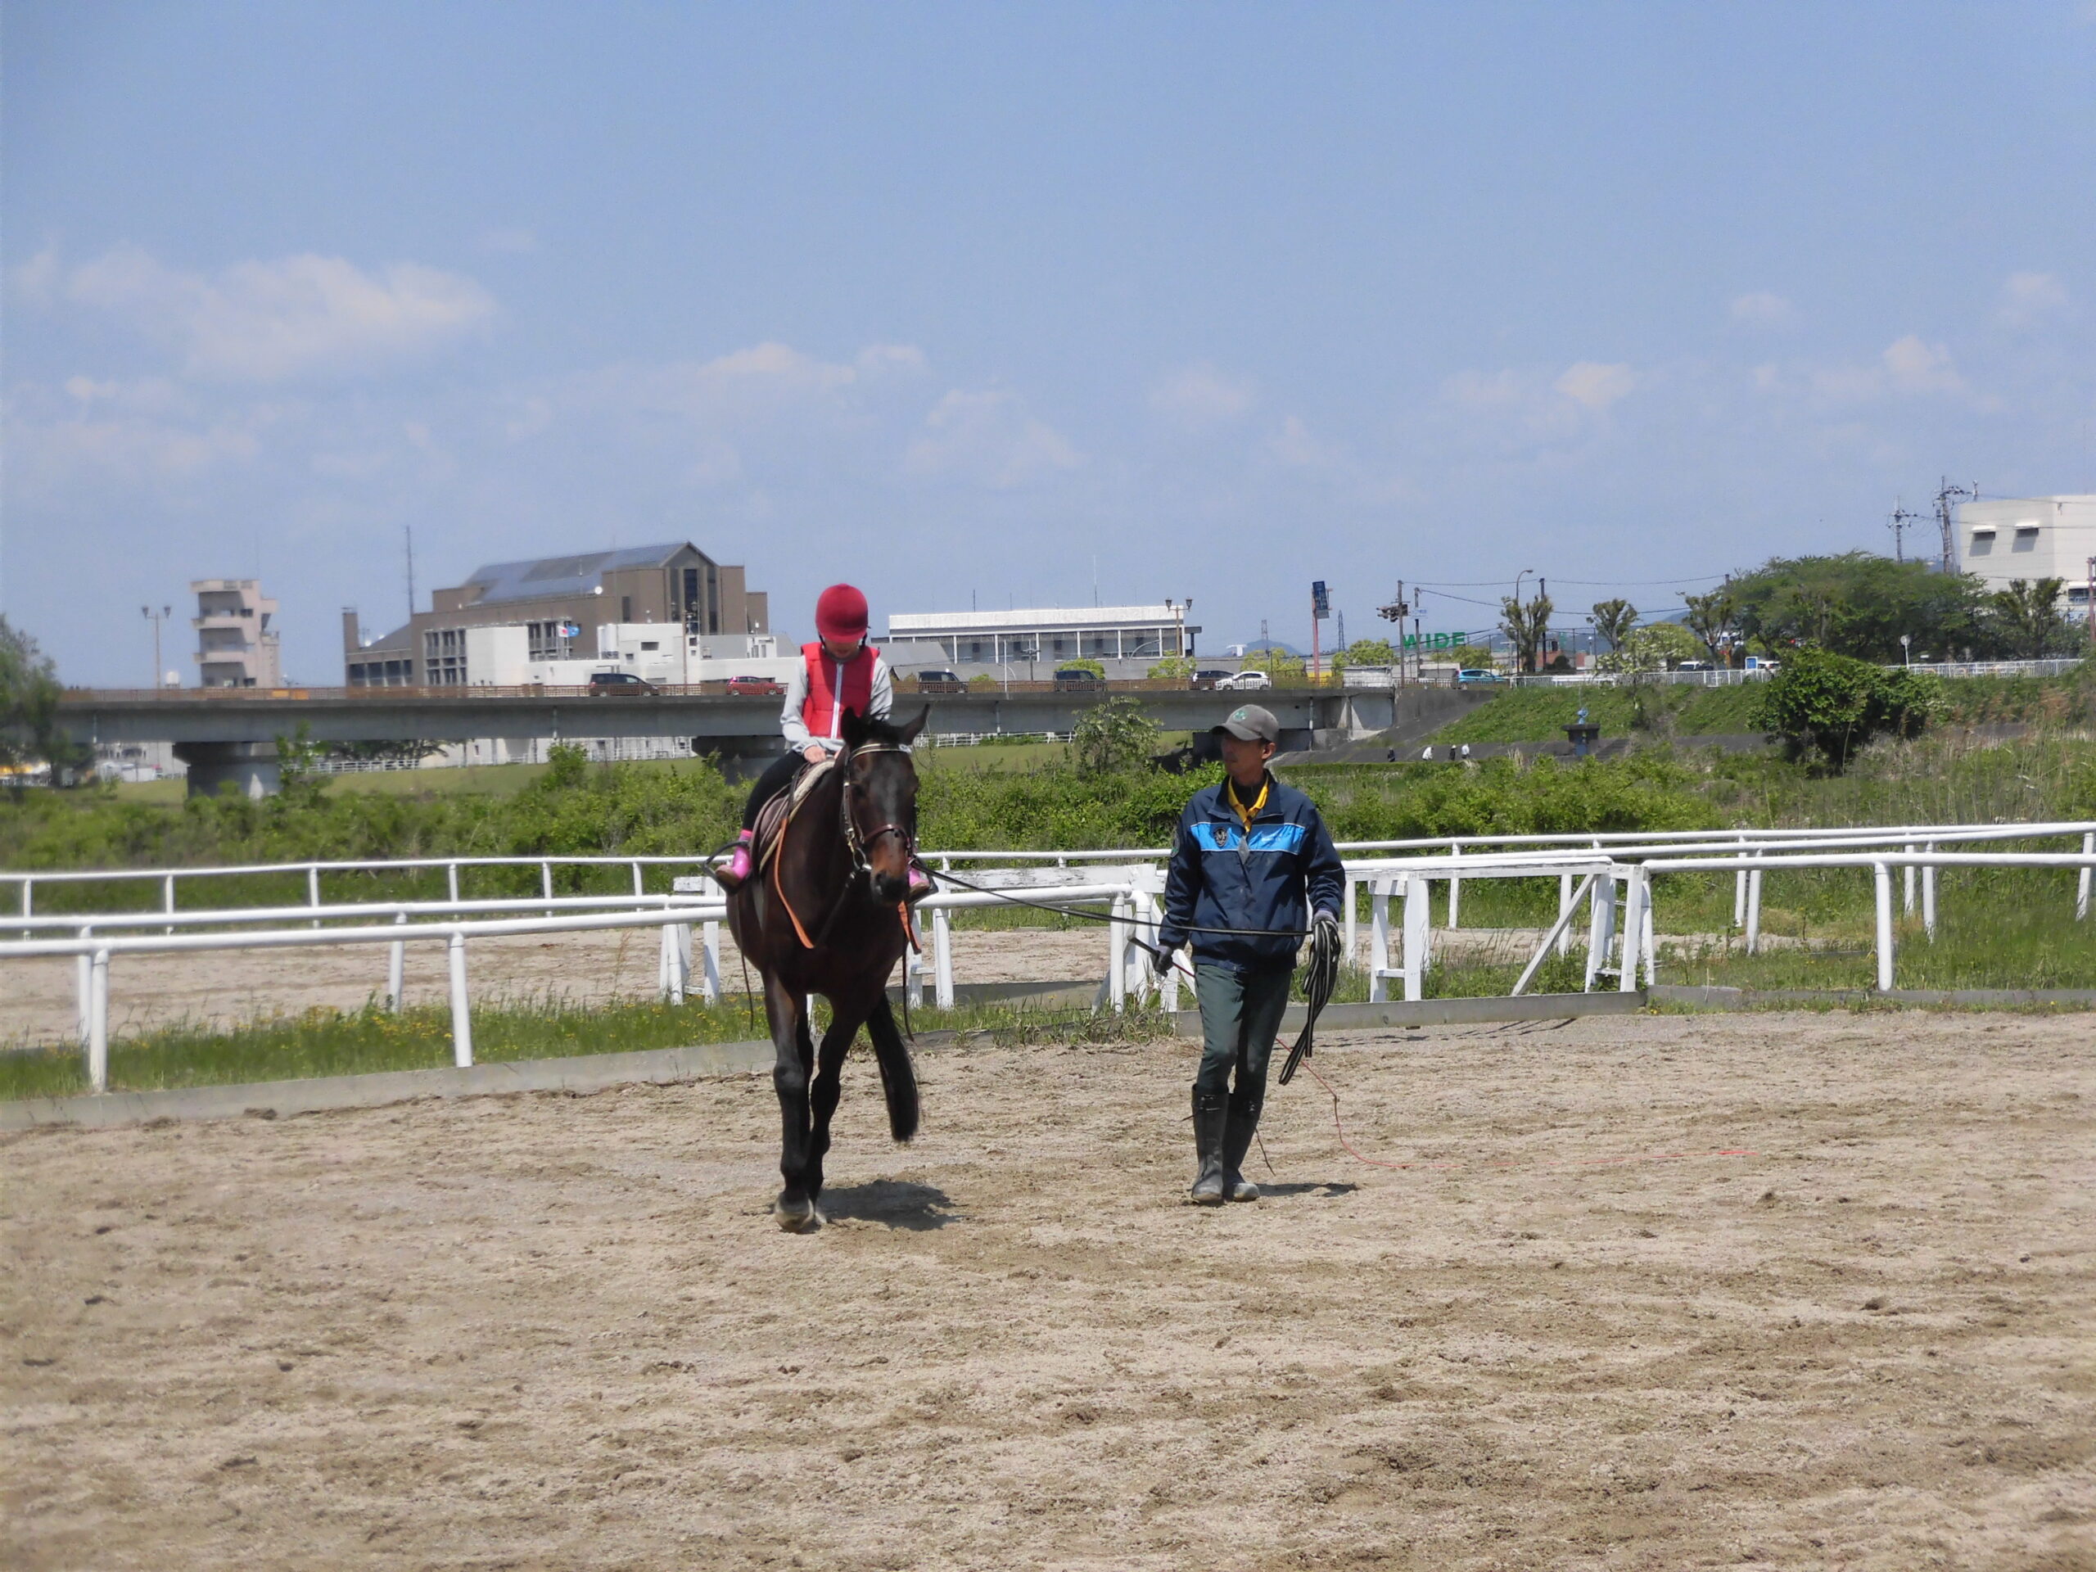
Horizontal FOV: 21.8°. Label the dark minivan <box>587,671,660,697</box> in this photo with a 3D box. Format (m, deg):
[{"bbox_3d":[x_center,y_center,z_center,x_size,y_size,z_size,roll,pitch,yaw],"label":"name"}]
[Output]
[{"bbox_3d":[-29.130,-6.930,375.000,4.800,1.800,1.800,-1,0,-3],"label":"dark minivan"}]

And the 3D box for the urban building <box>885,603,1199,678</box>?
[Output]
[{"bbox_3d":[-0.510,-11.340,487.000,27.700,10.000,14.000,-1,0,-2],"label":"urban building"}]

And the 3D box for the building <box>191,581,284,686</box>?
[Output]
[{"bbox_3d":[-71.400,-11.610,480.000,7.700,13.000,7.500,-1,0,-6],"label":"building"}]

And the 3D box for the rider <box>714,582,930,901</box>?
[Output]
[{"bbox_3d":[-0.781,-0.153,18.900,0.730,1.090,0.600,-1,1,-2],"label":"rider"}]

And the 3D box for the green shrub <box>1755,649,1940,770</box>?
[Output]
[{"bbox_3d":[29.330,-2.790,200.000,6.800,4.600,6.000,-1,0,0],"label":"green shrub"}]

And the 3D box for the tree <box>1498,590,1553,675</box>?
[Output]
[{"bbox_3d":[34.599,-11.217,395.000,4.000,6.200,3.800,-1,1,0],"label":"tree"}]

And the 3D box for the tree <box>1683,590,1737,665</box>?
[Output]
[{"bbox_3d":[45.160,-10.790,372.000,3.700,5.200,3.700,-1,0,0],"label":"tree"}]

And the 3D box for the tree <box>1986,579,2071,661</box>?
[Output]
[{"bbox_3d":[63.050,-10.780,350.000,5.600,5.300,5.200,-1,0,0],"label":"tree"}]

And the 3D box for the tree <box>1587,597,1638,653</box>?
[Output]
[{"bbox_3d":[40.949,-10.979,395.000,3.700,5.200,3.600,-1,1,0],"label":"tree"}]

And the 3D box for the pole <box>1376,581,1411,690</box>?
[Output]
[{"bbox_3d":[24.410,-10.643,385.000,2.400,7.750,0.700,-1,1,0],"label":"pole"}]

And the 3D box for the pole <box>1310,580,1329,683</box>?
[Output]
[{"bbox_3d":[19.703,-11.157,395.000,1.300,7.500,0.400,-1,1,11],"label":"pole"}]

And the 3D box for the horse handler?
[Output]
[{"bbox_3d":[0.703,0.591,19.100,0.660,1.740,0.450,-1,1,3],"label":"horse handler"}]

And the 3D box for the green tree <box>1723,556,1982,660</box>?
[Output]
[{"bbox_3d":[60.119,-13.143,405.000,19.000,8.400,14.000,-1,1,0],"label":"green tree"}]

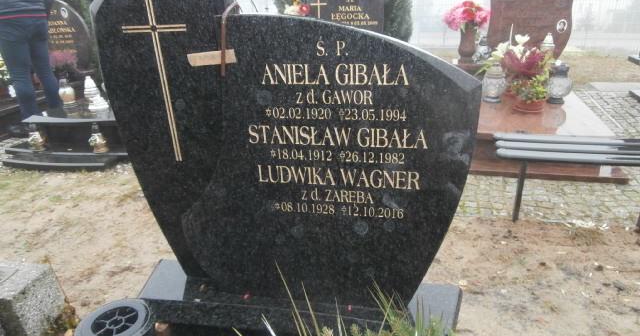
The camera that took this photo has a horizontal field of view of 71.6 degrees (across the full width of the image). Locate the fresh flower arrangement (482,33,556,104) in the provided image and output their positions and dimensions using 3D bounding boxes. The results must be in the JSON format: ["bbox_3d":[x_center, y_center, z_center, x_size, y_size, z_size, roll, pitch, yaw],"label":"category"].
[{"bbox_3d":[1.548,-0.776,3.460,0.520,0.490,0.420,3,24,14],"label":"fresh flower arrangement"}]

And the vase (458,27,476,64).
[{"bbox_3d":[1.403,-1.175,4.220,0.150,0.350,0.150,3,24,14],"label":"vase"}]

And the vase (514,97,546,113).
[{"bbox_3d":[1.604,-0.482,3.380,0.215,0.110,0.215,3,24,14],"label":"vase"}]

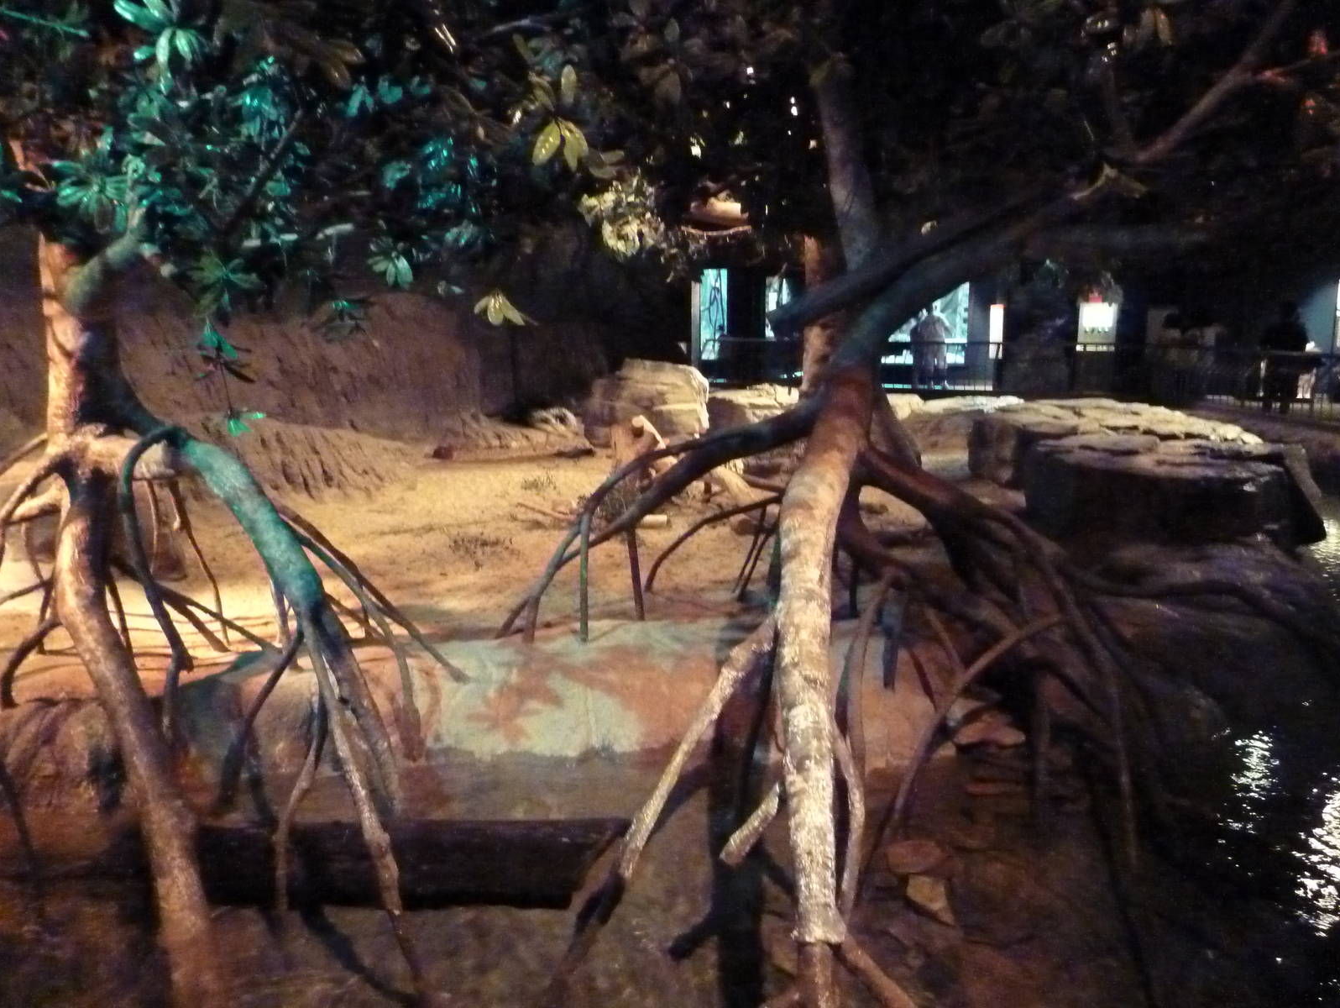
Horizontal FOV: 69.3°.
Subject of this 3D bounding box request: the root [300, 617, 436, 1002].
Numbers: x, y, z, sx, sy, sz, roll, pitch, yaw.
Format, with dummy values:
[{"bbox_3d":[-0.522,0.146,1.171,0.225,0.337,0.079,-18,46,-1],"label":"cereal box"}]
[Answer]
[{"bbox_3d":[-1.075,1.063,3.450,0.160,1.392,0.170,-20,-8,4],"label":"root"}]

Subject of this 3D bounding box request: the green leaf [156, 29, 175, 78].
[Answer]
[{"bbox_3d":[-1.611,-1.439,3.100,0.060,0.155,0.060,0,11,0],"label":"green leaf"}]

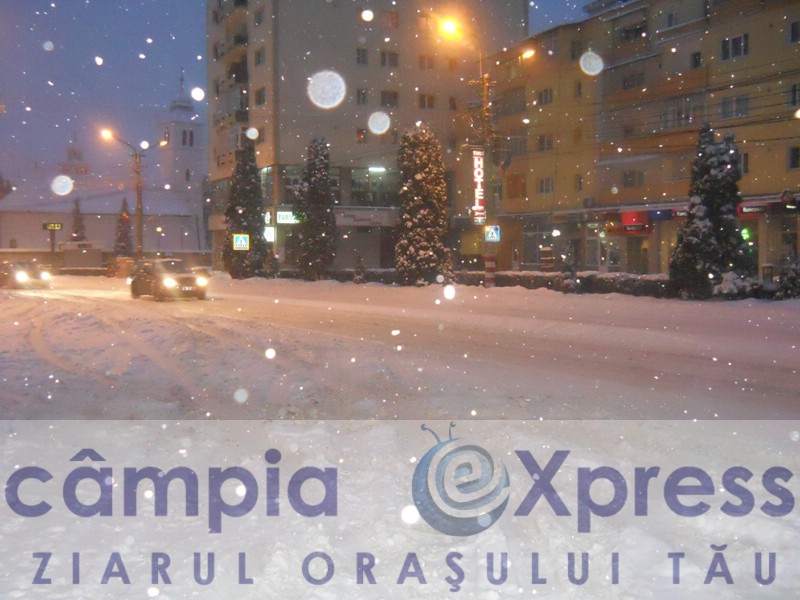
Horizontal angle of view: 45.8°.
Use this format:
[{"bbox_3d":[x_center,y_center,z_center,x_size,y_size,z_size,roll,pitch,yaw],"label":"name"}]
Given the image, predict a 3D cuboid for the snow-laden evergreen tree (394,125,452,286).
[{"bbox_3d":[1.141,-4.564,46.000,2.730,7.910,2.730,0,3,0],"label":"snow-laden evergreen tree"}]

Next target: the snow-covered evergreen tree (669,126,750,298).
[{"bbox_3d":[10.779,-3.030,33.000,2.770,6.030,2.770,0,3,0],"label":"snow-covered evergreen tree"}]

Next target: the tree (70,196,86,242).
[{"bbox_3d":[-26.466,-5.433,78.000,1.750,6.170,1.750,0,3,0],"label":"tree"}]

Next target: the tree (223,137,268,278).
[{"bbox_3d":[-9.621,-5.729,59.000,2.780,8.900,2.780,0,3,0],"label":"tree"}]

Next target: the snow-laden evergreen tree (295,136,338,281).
[{"bbox_3d":[-4.759,-5.129,54.000,2.430,8.150,2.430,0,3,0],"label":"snow-laden evergreen tree"}]

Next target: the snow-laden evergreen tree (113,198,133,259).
[{"bbox_3d":[-21.380,-4.892,73.000,1.750,5.860,1.750,0,3,0],"label":"snow-laden evergreen tree"}]

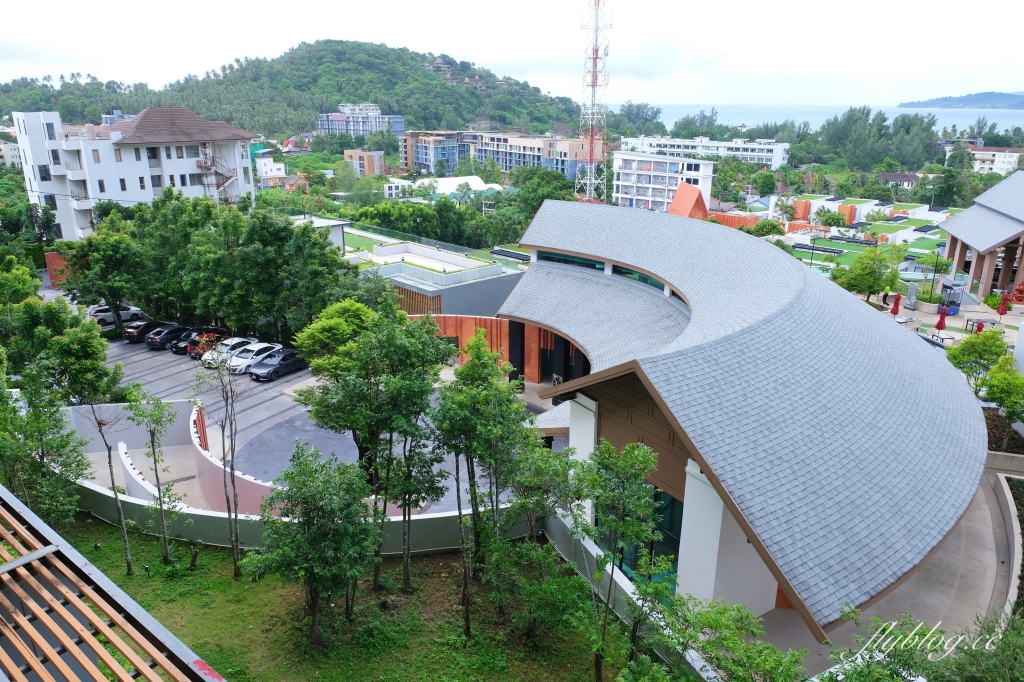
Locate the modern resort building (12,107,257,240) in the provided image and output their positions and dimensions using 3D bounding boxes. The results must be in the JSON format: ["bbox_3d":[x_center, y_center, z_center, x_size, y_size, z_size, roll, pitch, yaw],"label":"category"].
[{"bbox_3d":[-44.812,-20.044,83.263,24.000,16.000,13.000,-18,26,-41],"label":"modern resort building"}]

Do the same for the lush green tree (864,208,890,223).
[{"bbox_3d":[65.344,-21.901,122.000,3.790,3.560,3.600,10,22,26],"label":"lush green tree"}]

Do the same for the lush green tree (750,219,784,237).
[{"bbox_3d":[33.504,-14.481,89.484,4.460,3.160,4.460,0,19,0],"label":"lush green tree"}]

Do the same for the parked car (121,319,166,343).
[{"bbox_3d":[-31.790,-1.147,60.484,1.800,1.450,4.650,12,22,30],"label":"parked car"}]

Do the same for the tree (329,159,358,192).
[{"bbox_3d":[-57.116,-56.096,232.000,9.580,11.620,9.100,-4,20,-13],"label":"tree"}]

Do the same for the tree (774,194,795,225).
[{"bbox_3d":[40.113,-19.342,100.453,2.940,4.380,2.940,0,19,0],"label":"tree"}]

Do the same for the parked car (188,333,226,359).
[{"bbox_3d":[-25.105,0.196,57.566,1.740,1.530,4.100,13,23,31],"label":"parked car"}]

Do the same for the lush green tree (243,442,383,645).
[{"bbox_3d":[-7.359,7.715,25.299,4.970,8.670,4.970,0,19,0],"label":"lush green tree"}]

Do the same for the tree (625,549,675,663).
[{"bbox_3d":[5.058,10.420,26.459,2.000,5.300,2.000,0,19,0],"label":"tree"}]

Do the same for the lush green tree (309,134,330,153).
[{"bbox_3d":[-112.544,-115.768,400.000,11.880,10.150,11.280,-5,20,-14],"label":"lush green tree"}]

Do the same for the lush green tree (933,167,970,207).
[{"bbox_3d":[79.451,-27.775,123.643,6.520,7.470,6.520,0,19,0],"label":"lush green tree"}]

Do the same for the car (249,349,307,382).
[{"bbox_3d":[-16.962,1.635,50.167,1.800,1.460,4.550,12,23,31],"label":"car"}]

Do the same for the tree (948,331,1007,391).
[{"bbox_3d":[25.992,1.261,38.103,3.460,4.010,3.460,0,19,0],"label":"tree"}]

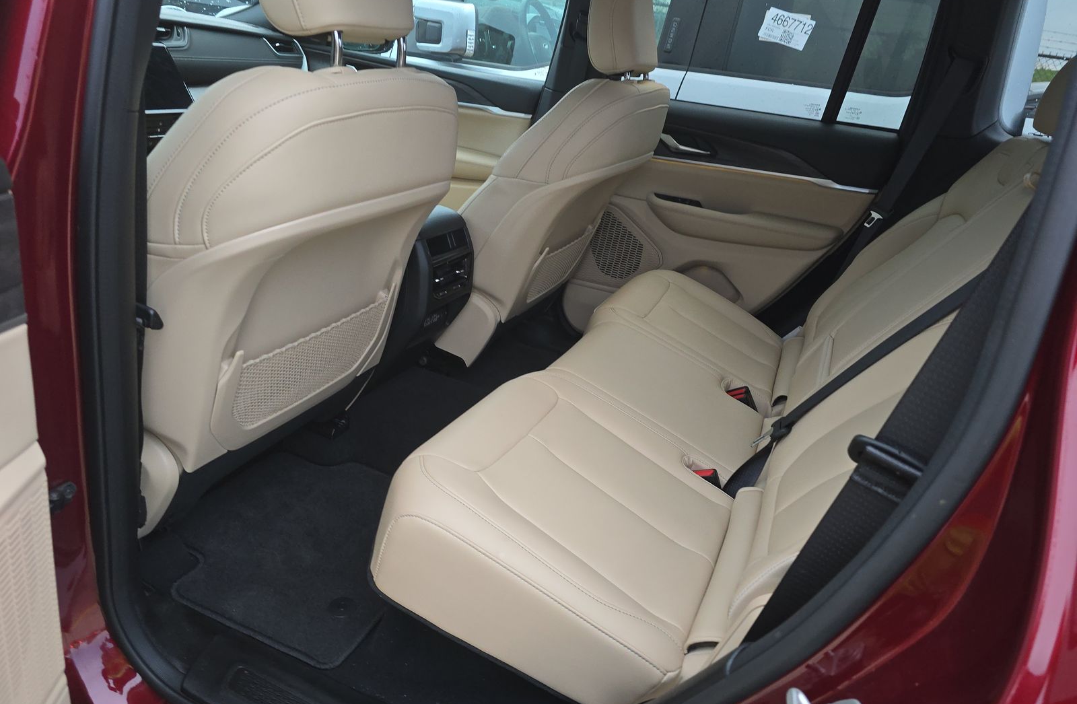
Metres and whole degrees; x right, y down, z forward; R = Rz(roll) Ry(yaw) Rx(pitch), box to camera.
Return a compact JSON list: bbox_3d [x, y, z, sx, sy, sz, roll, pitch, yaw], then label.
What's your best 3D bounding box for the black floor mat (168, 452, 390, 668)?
[{"bbox_3d":[-0.450,0.353,1.409,0.490,0.025,0.490,14,25,20],"label":"black floor mat"}]

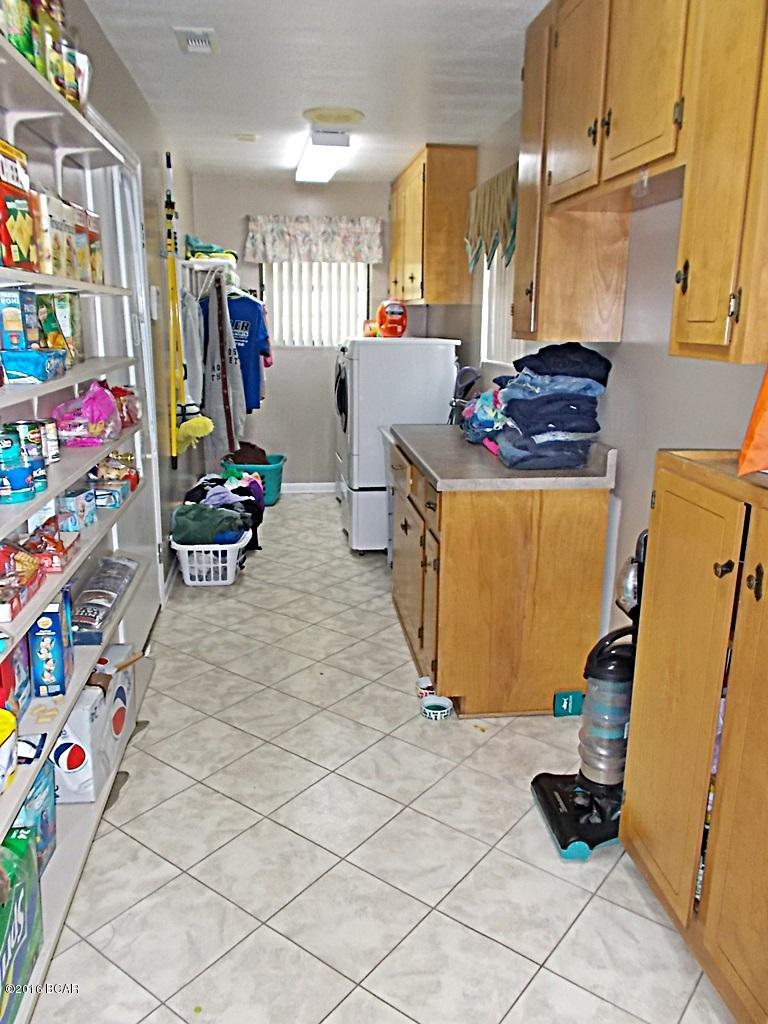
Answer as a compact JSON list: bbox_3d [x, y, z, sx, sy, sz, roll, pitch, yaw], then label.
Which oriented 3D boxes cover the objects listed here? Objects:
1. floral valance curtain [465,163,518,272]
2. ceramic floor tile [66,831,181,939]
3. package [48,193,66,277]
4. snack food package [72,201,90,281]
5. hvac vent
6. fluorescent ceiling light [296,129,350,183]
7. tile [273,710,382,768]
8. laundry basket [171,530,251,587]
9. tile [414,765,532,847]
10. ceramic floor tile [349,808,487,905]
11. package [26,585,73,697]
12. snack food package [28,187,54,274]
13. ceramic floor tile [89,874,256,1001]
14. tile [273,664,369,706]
[{"bbox_3d":[0.595,-1.487,3.954,0.100,0.460,1.100,-1,14,-7],"label":"floral valance curtain"},{"bbox_3d":[-0.753,0.986,2.066,0.302,0.010,0.302,11,17,36],"label":"ceramic floor tile"},{"bbox_3d":[-0.794,-0.639,1.812,0.050,0.185,0.120,-1,14,-8],"label":"package"},{"bbox_3d":[-0.919,-0.782,2.264,0.060,0.218,0.177,-1,14,-8],"label":"snack food package"},{"bbox_3d":[-0.707,-1.753,2.875,0.150,0.020,0.260,-1,14,-7],"label":"hvac vent"},{"bbox_3d":[-0.422,-2.373,5.142,0.220,0.105,1.200,-2,14,-10],"label":"fluorescent ceiling light"},{"bbox_3d":[-0.201,0.822,2.777,0.303,0.010,0.303,11,17,36],"label":"tile"},{"bbox_3d":[-0.998,0.244,4.541,0.430,0.260,0.570,-1,14,-8],"label":"laundry basket"},{"bbox_3d":[0.280,0.902,2.377,0.296,0.010,0.296,11,17,36],"label":"tile"},{"bbox_3d":[0.102,0.974,2.186,0.305,0.012,0.305,11,17,36],"label":"ceramic floor tile"},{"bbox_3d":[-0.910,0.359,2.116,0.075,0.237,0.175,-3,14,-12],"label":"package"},{"bbox_3d":[-0.776,-0.613,1.703,0.050,0.185,0.118,-1,14,-8],"label":"snack food package"},{"bbox_3d":[-0.513,1.035,1.890,0.303,0.010,0.303,11,17,36],"label":"ceramic floor tile"},{"bbox_3d":[-0.258,0.720,3.186,0.302,0.010,0.302,11,17,36],"label":"tile"}]

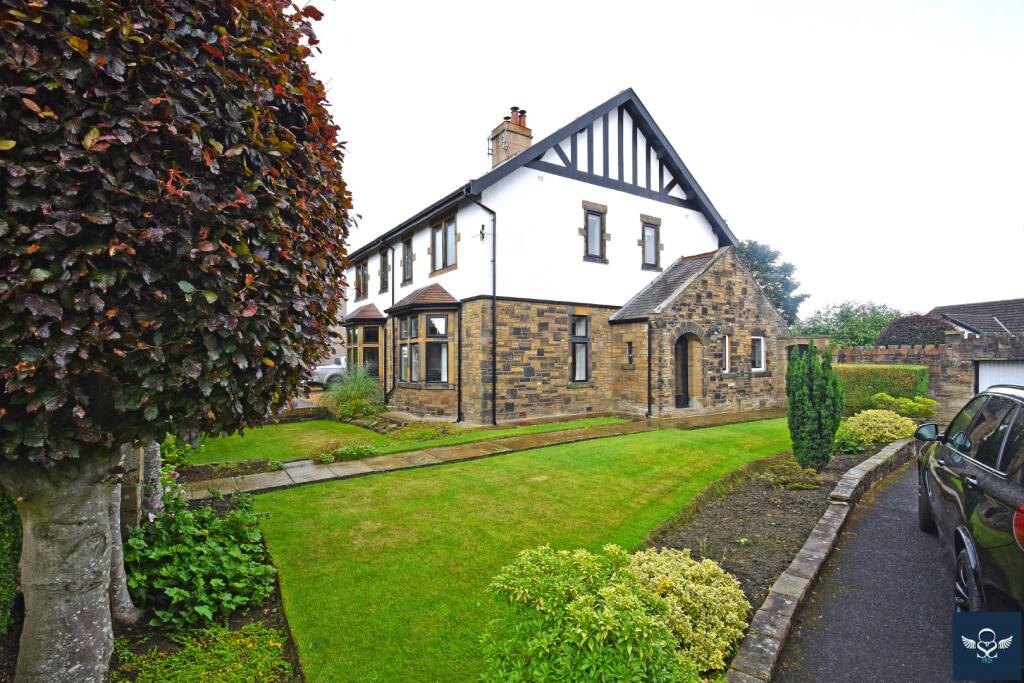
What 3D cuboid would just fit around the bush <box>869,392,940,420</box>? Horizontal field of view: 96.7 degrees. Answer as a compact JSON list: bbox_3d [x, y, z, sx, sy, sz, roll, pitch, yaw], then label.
[{"bbox_3d":[8.624,1.350,10.000,1.200,0.680,1.150,-1,-1,42],"label":"bush"}]

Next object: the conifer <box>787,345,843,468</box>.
[{"bbox_3d":[4.368,0.850,6.550,0.720,1.770,0.720,0,-1,34],"label":"conifer"}]

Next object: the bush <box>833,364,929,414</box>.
[{"bbox_3d":[8.858,1.150,11.000,2.100,1.270,0.850,-1,-1,42],"label":"bush"}]

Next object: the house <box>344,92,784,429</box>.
[{"bbox_3d":[0.555,-3.282,18.073,11.988,10.588,13.633,0,-1,-34],"label":"house"}]

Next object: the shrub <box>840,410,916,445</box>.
[{"bbox_3d":[6.820,1.450,8.400,1.150,0.600,1.100,0,-1,39],"label":"shrub"}]

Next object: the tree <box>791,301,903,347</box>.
[{"bbox_3d":[14.049,-0.020,19.000,4.400,3.800,4.200,0,-1,37],"label":"tree"}]

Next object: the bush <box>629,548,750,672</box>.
[{"bbox_3d":[1.060,1.450,2.720,0.670,0.520,0.630,0,-1,22],"label":"bush"}]

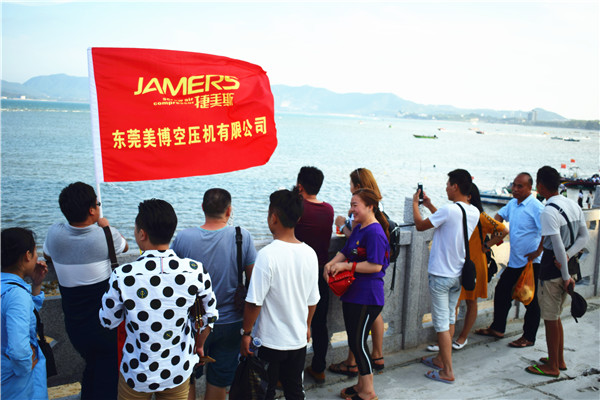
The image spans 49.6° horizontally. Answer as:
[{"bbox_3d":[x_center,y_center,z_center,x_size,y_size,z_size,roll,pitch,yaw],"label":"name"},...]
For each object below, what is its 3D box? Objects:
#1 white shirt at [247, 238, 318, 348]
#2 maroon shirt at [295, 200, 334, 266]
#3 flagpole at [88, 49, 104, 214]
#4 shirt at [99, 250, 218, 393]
[{"bbox_3d":[-0.090,0.523,3.750,0.450,0.610,0.280,-1,9,-28],"label":"white shirt"},{"bbox_3d":[0.070,0.250,5.200,0.460,0.540,0.300,-2,9,-33],"label":"maroon shirt"},{"bbox_3d":[-1.325,-0.400,4.250,0.035,1.183,0.035,-2,5,1],"label":"flagpole"},{"bbox_3d":[-0.675,0.547,3.150,0.570,0.670,0.340,1,8,-17],"label":"shirt"}]

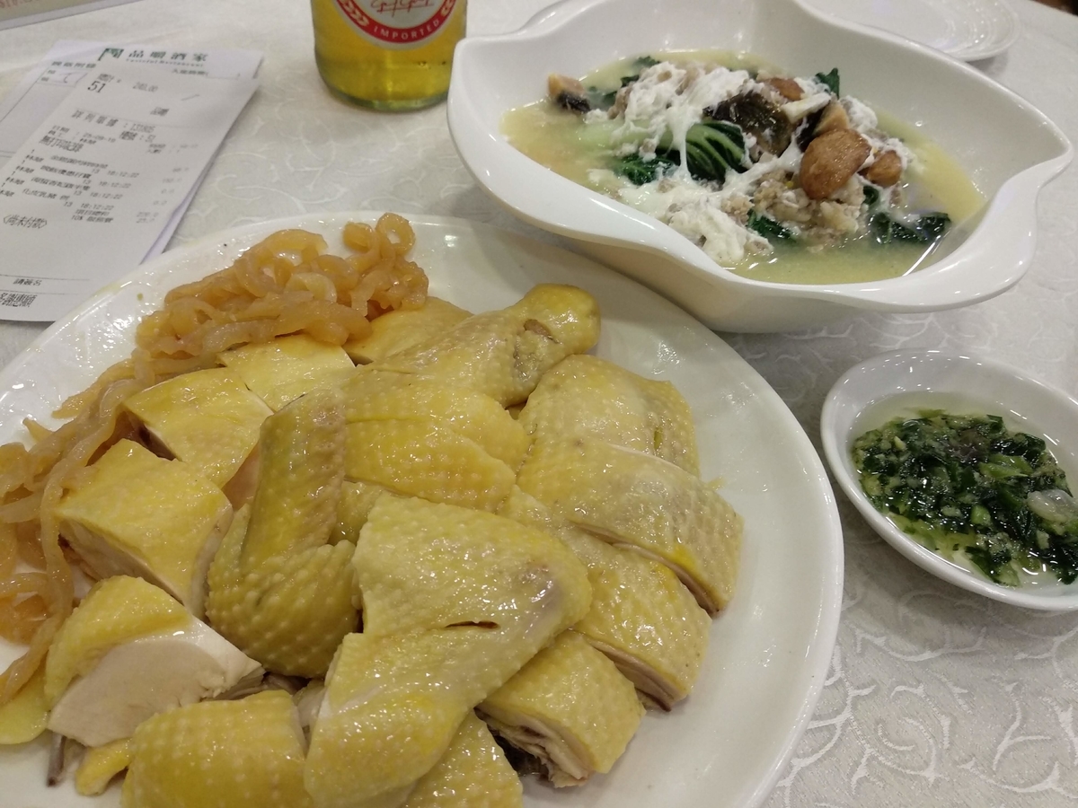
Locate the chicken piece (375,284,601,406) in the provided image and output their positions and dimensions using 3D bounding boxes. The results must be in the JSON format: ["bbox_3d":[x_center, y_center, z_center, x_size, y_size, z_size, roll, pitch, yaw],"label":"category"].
[{"bbox_3d":[-0.016,-0.017,0.257,0.071,0.029,0.031,-16,51,-20],"label":"chicken piece"}]

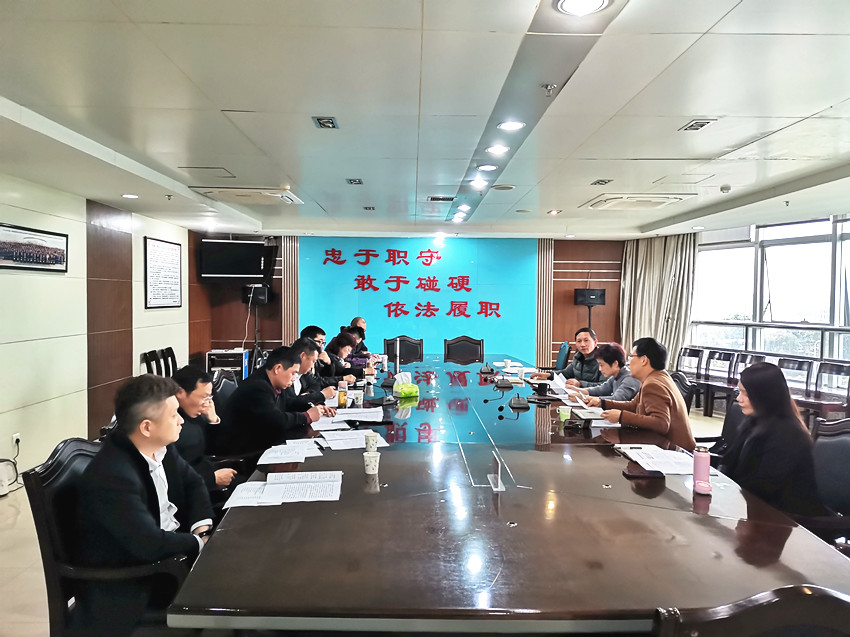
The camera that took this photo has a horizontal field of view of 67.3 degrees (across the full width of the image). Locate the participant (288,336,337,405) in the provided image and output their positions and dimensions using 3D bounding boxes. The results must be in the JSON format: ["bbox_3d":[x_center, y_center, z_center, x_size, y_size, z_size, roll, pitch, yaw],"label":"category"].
[{"bbox_3d":[-0.931,0.753,4.634,0.800,1.225,0.540,1,2,7],"label":"participant"}]

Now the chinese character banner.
[{"bbox_3d":[-0.109,-0.187,10.120,3.790,2.200,0.050,0,2,-1],"label":"chinese character banner"}]

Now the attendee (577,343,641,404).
[{"bbox_3d":[1.387,0.773,4.854,0.640,1.180,0.500,0,2,6],"label":"attendee"}]

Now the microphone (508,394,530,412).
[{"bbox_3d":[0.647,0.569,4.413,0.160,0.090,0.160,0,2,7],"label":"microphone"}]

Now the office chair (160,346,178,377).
[{"bbox_3d":[-2.867,0.801,7.633,0.500,0.880,0.450,0,2,-1],"label":"office chair"}]

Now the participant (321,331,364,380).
[{"bbox_3d":[-0.876,0.724,5.995,0.780,1.188,0.540,1,2,7],"label":"participant"}]

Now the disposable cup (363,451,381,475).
[{"bbox_3d":[-0.231,0.632,2.769,0.076,0.086,0.076,0,2,-1],"label":"disposable cup"}]

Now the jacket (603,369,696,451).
[{"bbox_3d":[1.336,0.604,3.847,0.580,0.640,0.540,0,2,10],"label":"jacket"}]

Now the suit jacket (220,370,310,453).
[{"bbox_3d":[-0.957,0.618,3.900,0.570,0.620,0.530,0,2,-1],"label":"suit jacket"}]

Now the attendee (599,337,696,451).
[{"bbox_3d":[1.336,0.754,3.851,0.680,1.280,0.540,0,2,10],"label":"attendee"}]

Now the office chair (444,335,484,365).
[{"bbox_3d":[0.556,0.743,8.724,0.580,0.980,0.620,0,2,-1],"label":"office chair"}]

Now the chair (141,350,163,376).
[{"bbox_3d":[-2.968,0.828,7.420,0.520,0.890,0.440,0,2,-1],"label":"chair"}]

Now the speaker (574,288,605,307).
[{"bbox_3d":[2.461,-0.312,9.491,0.460,0.240,0.260,1,2,11],"label":"speaker"}]

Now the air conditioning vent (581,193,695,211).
[{"bbox_3d":[2.266,-1.243,6.900,0.940,0.050,0.960,0,2,-1],"label":"air conditioning vent"}]

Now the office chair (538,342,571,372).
[{"bbox_3d":[1.517,0.785,8.008,0.600,0.960,0.600,0,2,-1],"label":"office chair"}]

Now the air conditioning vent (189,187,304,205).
[{"bbox_3d":[-1.896,-1.326,6.924,0.970,0.050,1.000,0,2,-1],"label":"air conditioning vent"}]

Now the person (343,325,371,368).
[{"bbox_3d":[-0.885,0.689,6.700,0.720,1.220,0.520,0,2,-1],"label":"person"}]

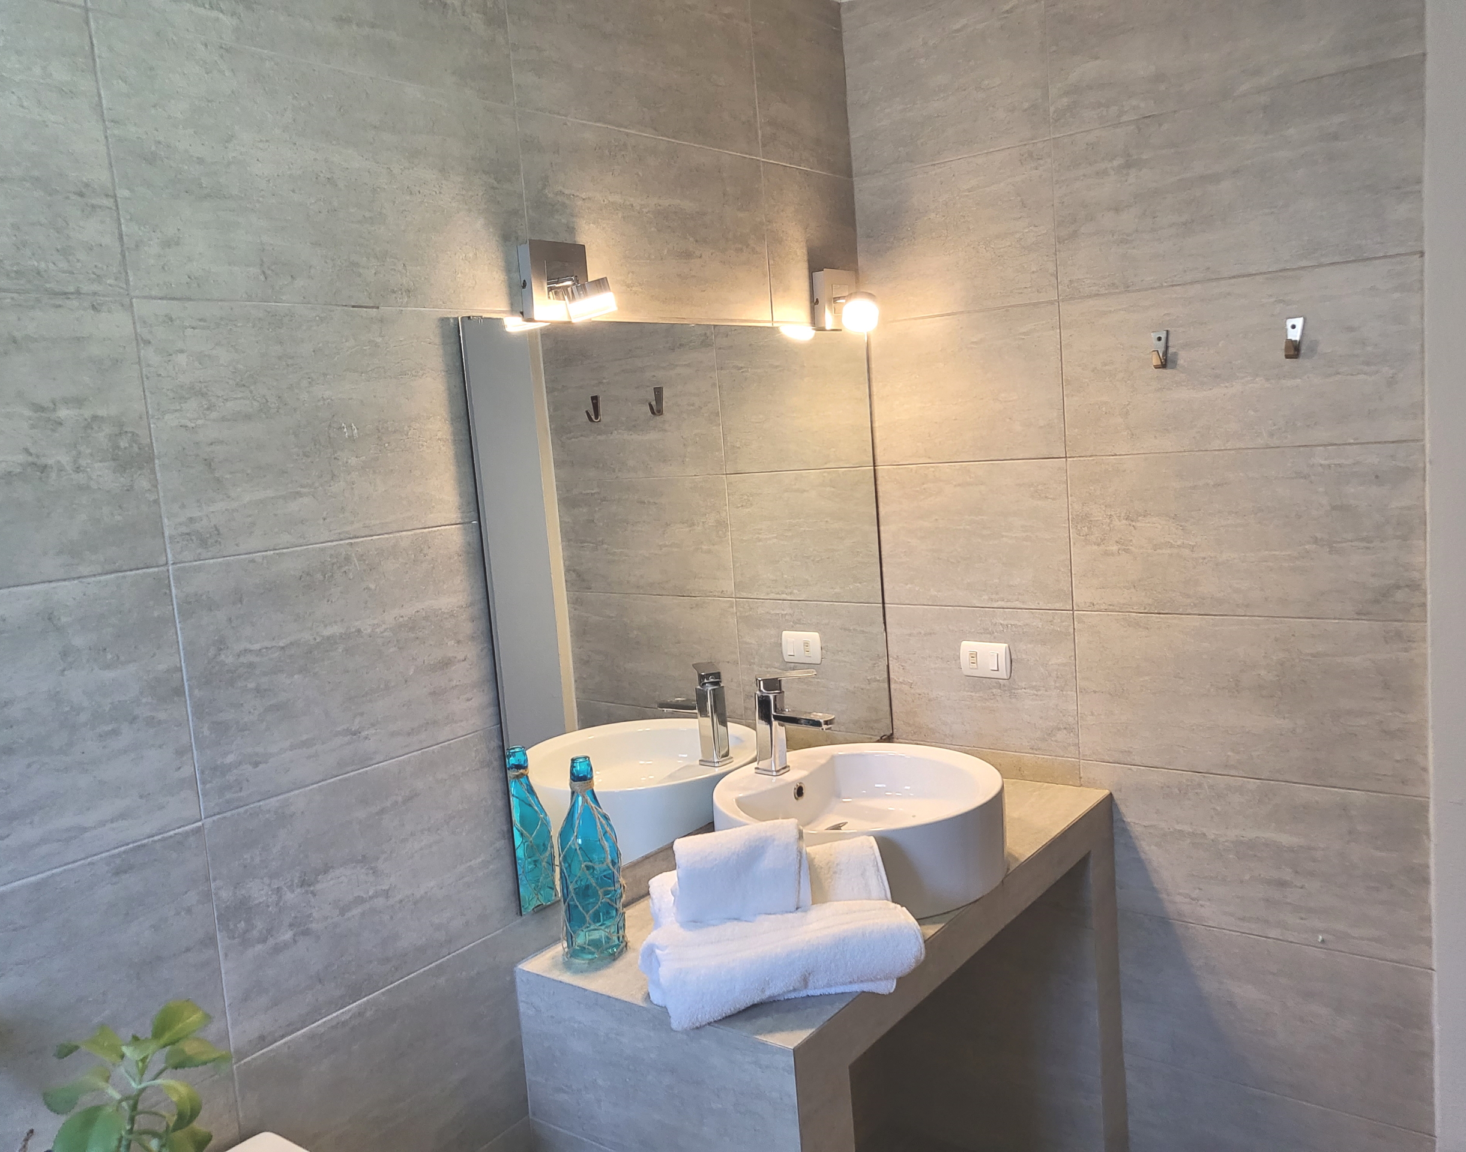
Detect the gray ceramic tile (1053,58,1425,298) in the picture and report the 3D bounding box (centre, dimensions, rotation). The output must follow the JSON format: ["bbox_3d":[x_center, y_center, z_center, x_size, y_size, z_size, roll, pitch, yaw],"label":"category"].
[{"bbox_3d":[0.846,-0.668,1.989,0.601,0.300,0.010,1,9,38],"label":"gray ceramic tile"}]

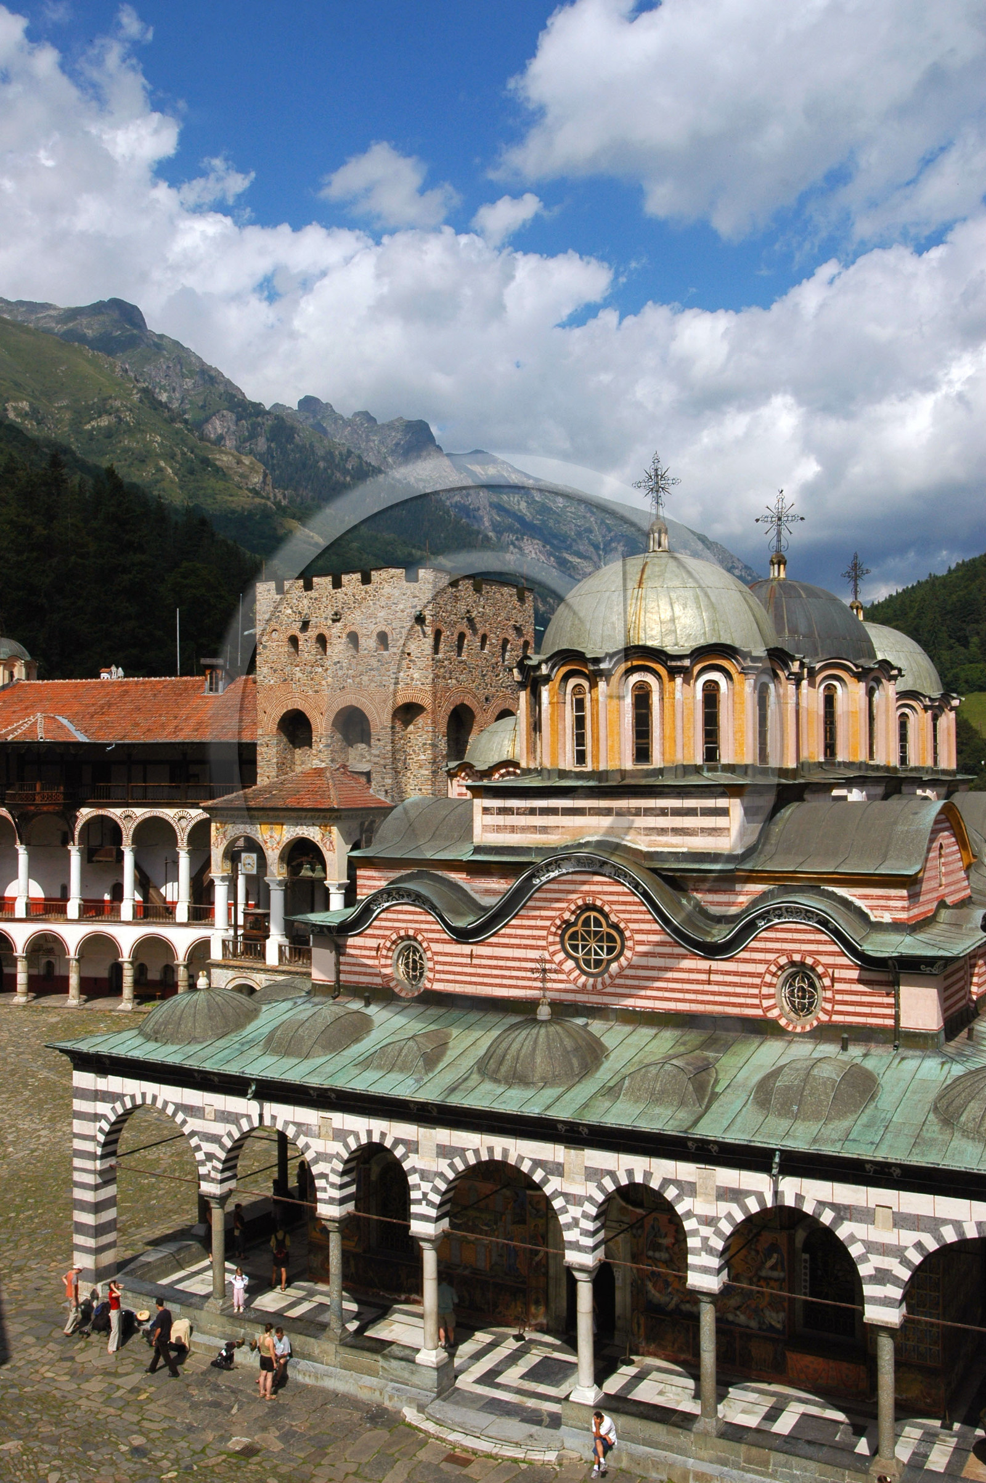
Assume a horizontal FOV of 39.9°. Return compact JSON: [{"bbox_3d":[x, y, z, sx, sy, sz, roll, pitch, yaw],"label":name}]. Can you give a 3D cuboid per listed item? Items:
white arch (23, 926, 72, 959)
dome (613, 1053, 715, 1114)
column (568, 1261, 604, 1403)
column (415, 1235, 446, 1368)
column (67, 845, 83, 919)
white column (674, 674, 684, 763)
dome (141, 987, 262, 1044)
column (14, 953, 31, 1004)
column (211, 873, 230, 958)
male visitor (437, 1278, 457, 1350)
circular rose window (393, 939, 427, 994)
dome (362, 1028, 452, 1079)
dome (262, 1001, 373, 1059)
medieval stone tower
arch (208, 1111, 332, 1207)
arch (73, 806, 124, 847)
[{"bbox_3d":[-26.513,12.044,81.281,3.600,1.750,0.650,-1,-2,25],"label":"white arch"},{"bbox_3d":[3.711,7.039,28.365,2.050,0.750,2.050,-2,-2,30],"label":"dome"},{"bbox_3d":[1.932,12.202,28.039,0.500,2.644,0.500,-2,-2,30],"label":"column"},{"bbox_3d":[-1.365,12.300,29.981,0.500,2.644,0.500,-2,-2,30],"label":"column"},{"bbox_3d":[-25.228,8.499,82.000,0.700,4.400,0.700,-1,-2,16],"label":"column"},{"bbox_3d":[4.626,-0.574,33.776,0.250,2.230,0.230,0,-2,0],"label":"white column"},{"bbox_3d":[-7.995,7.435,37.298,3.240,1.320,3.240,0,-2,0],"label":"dome"},{"bbox_3d":[-28.445,14.341,82.000,0.700,2.909,0.700,-1,-2,25],"label":"column"},{"bbox_3d":[-11.641,7.447,58.000,0.600,3.562,0.600,-2,-2,32],"label":"column"},{"bbox_3d":[-1.173,13.978,33.431,0.580,1.740,0.400,-1,-2,30],"label":"male visitor"},{"bbox_3d":[-2.123,5.986,36.081,1.380,1.410,0.250,-1,-2,30],"label":"circular rose window"},{"bbox_3d":[-1.911,7.485,32.970,2.138,0.794,2.341,0,-2,0],"label":"dome"},{"bbox_3d":[-4.306,7.022,33.500,2.200,0.980,2.200,-2,-2,30],"label":"dome"},{"bbox_3d":[-4.592,3.971,66.861,10.043,23.030,9.396,-1,-2,30],"label":"medieval stone tower"},{"bbox_3d":[-5.296,10.070,33.374,3.746,1.985,0.611,-1,-2,30],"label":"arch"},{"bbox_3d":[-23.547,5.109,81.485,3.350,2.350,0.600,-1,-2,16],"label":"arch"}]

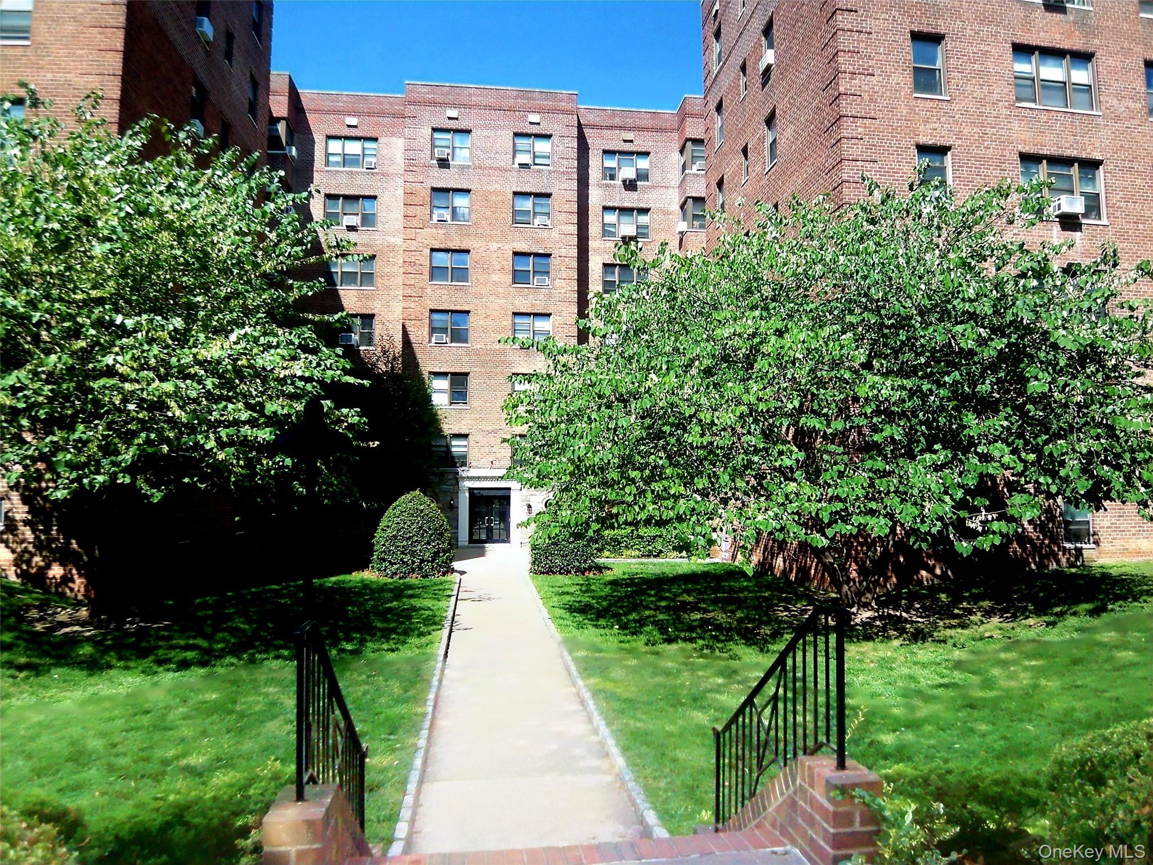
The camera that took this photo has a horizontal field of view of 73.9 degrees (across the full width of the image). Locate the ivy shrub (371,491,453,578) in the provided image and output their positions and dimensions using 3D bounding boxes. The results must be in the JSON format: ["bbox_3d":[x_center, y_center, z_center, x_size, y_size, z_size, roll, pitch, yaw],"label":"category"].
[{"bbox_3d":[-4.765,2.931,22.262,2.350,2.430,2.300,1,-4,-6],"label":"ivy shrub"}]

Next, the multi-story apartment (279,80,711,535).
[{"bbox_3d":[-4.130,-4.798,37.867,19.300,20.100,10.000,1,-4,-6],"label":"multi-story apartment"}]

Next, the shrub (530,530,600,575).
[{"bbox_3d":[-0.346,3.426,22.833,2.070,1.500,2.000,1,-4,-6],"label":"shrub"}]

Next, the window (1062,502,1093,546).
[{"bbox_3d":[11.607,2.071,17.747,0.760,1.200,0.120,1,-4,-8],"label":"window"}]

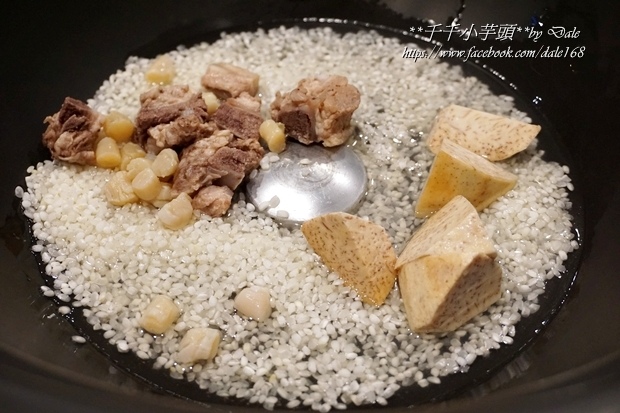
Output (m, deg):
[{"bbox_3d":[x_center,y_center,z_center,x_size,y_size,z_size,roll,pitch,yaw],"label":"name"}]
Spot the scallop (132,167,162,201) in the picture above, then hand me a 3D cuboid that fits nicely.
[{"bbox_3d":[-0.088,-0.012,0.421,0.015,0.013,0.015,-17,57,17],"label":"scallop"}]

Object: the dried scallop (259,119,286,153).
[{"bbox_3d":[-0.022,-0.041,0.450,0.013,0.013,0.017,-22,64,-18],"label":"dried scallop"}]

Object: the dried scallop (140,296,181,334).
[{"bbox_3d":[-0.071,0.052,0.370,0.015,0.015,0.015,17,55,17],"label":"dried scallop"}]

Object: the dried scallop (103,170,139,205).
[{"bbox_3d":[-0.105,-0.010,0.428,0.018,0.014,0.015,-1,46,1],"label":"dried scallop"}]

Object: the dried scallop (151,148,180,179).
[{"bbox_3d":[-0.081,-0.024,0.432,0.015,0.013,0.015,9,66,-22],"label":"dried scallop"}]

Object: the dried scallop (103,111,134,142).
[{"bbox_3d":[-0.114,-0.047,0.461,0.017,0.015,0.015,-1,55,1],"label":"dried scallop"}]

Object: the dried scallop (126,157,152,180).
[{"bbox_3d":[-0.096,-0.021,0.434,0.015,0.013,0.014,-1,46,1],"label":"dried scallop"}]

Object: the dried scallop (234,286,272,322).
[{"bbox_3d":[-0.027,0.047,0.373,0.017,0.013,0.015,-1,46,1],"label":"dried scallop"}]

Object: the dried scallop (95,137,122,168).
[{"bbox_3d":[-0.116,-0.031,0.445,0.015,0.015,0.015,-1,58,1],"label":"dried scallop"}]

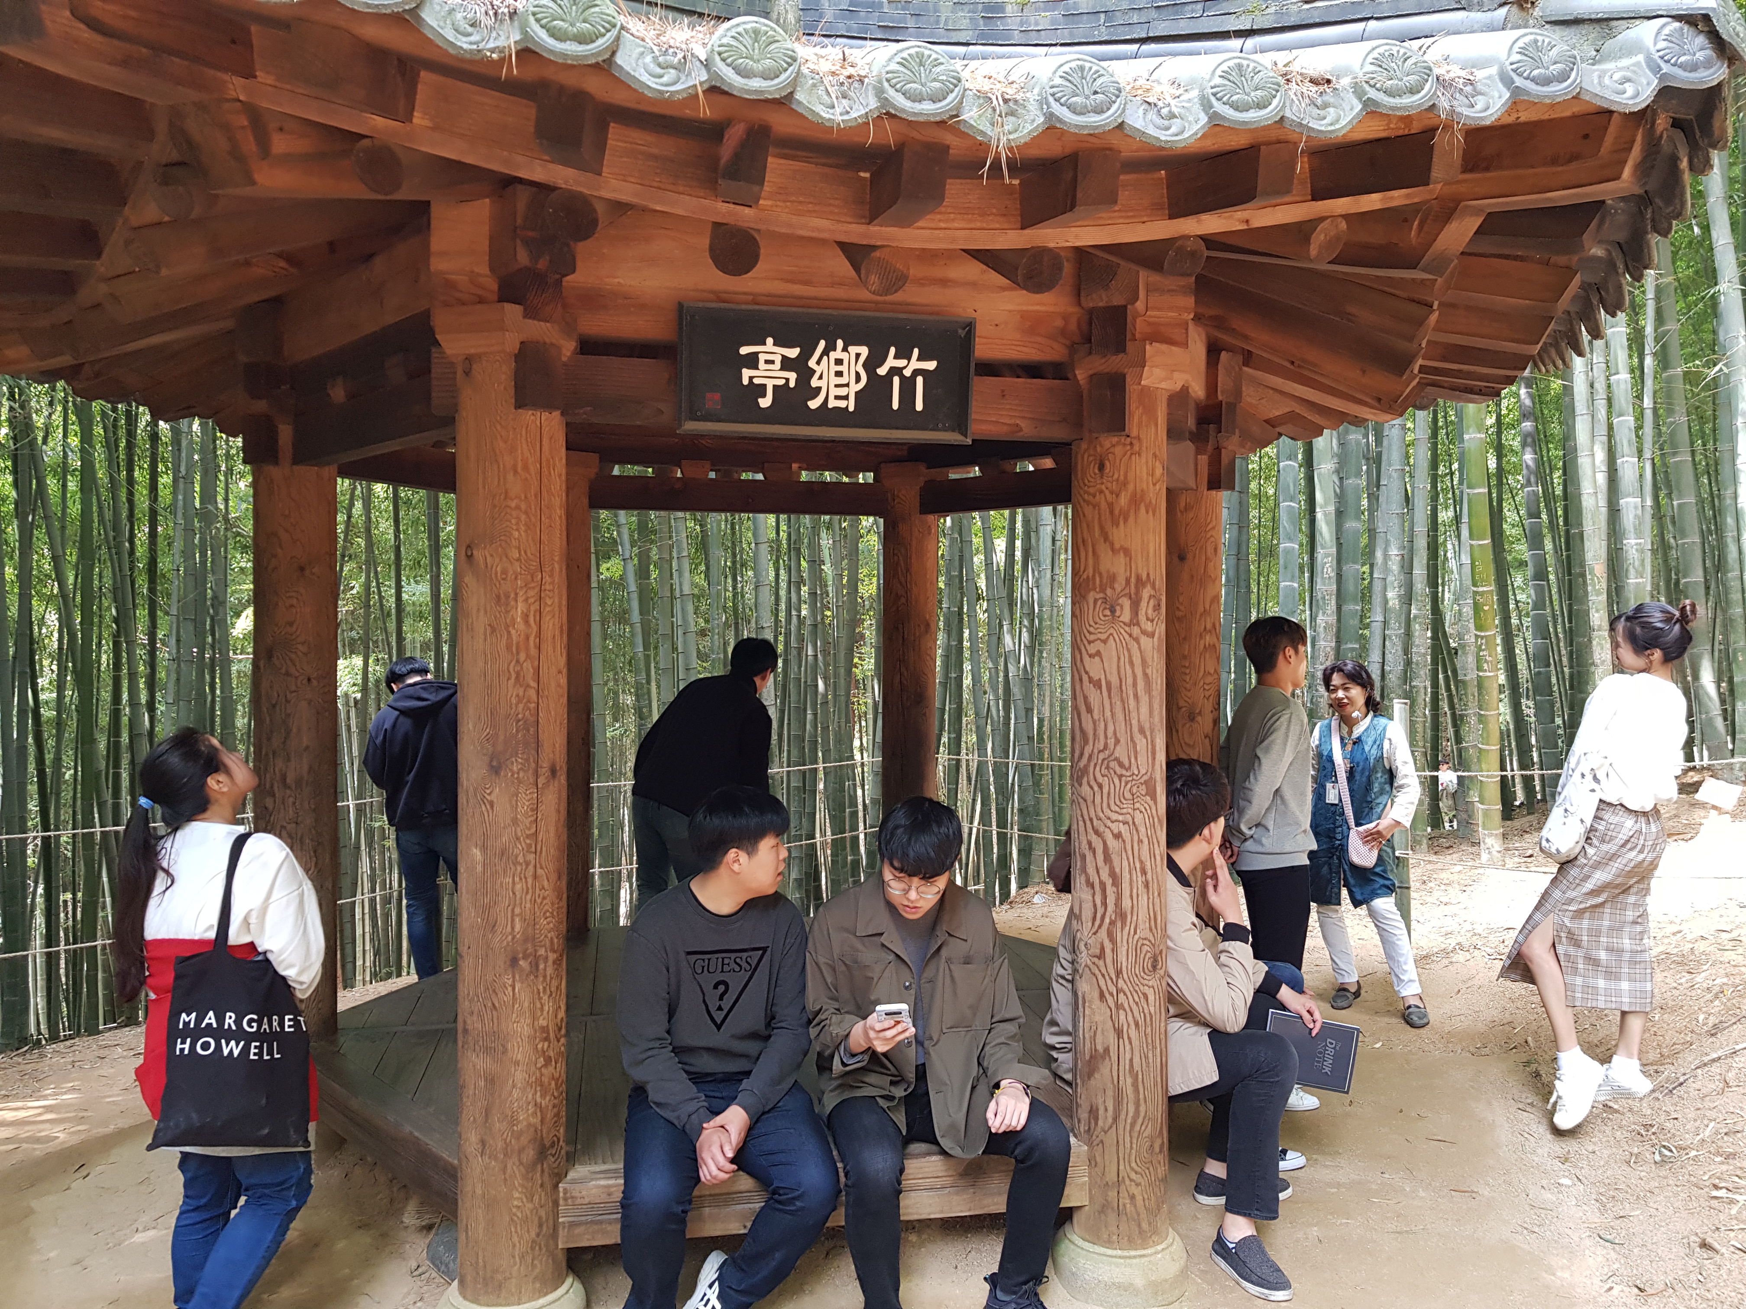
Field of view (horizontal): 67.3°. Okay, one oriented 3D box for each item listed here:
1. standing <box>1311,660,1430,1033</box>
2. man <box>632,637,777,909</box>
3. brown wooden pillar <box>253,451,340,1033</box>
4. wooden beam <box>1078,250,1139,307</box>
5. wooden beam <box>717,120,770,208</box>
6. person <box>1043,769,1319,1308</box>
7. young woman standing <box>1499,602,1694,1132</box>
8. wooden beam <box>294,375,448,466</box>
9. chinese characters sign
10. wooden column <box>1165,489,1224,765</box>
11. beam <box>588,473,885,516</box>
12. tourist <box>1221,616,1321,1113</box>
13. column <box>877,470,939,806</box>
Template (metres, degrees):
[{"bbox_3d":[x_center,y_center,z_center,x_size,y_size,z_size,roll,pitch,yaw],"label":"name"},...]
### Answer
[{"bbox_3d":[2.042,0.784,5.400,0.500,1.490,0.340,2,2,36],"label":"standing"},{"bbox_3d":[-0.719,0.728,5.600,0.520,1.580,0.600,2,2,41],"label":"man"},{"bbox_3d":[-1.710,0.326,3.928,0.223,1.918,0.223,0,2,-11],"label":"brown wooden pillar"},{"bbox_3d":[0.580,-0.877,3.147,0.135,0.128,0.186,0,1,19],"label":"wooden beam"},{"bbox_3d":[-0.223,-0.834,2.239,0.075,0.100,0.326,0,13,-9],"label":"wooden beam"},{"bbox_3d":[0.847,0.917,3.580,0.664,1.258,0.629,0,1,19],"label":"person"},{"bbox_3d":[2.371,0.683,4.280,0.500,1.660,0.450,1,2,13],"label":"young woman standing"},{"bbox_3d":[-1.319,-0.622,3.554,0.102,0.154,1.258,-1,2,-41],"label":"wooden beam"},{"bbox_3d":[-0.105,-0.641,3.016,0.682,0.286,0.058,0,9,-12],"label":"chinese characters sign"},{"bbox_3d":[1.061,0.357,4.451,0.223,1.861,0.223,0,2,-11],"label":"wooden column"},{"bbox_3d":[-0.544,-0.648,5.361,1.339,0.145,0.110,0,2,-11],"label":"beam"},{"bbox_3d":[1.354,0.718,4.480,0.290,1.670,0.430,-1,2,-39],"label":"tourist"},{"bbox_3d":[0.162,0.169,5.785,0.261,2.017,0.261,0,1,0],"label":"column"}]

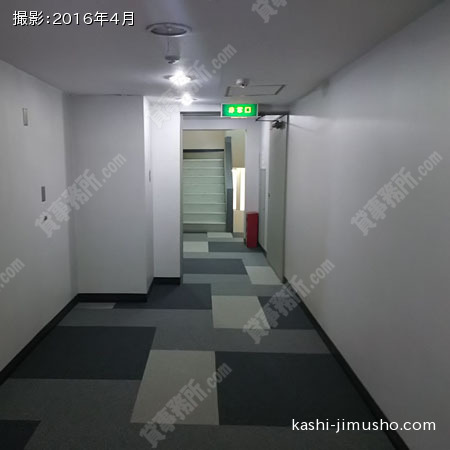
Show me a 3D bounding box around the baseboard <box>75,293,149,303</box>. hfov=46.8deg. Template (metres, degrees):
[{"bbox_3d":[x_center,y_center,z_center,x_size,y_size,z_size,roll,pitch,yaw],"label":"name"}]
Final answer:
[{"bbox_3d":[-1.164,0.754,5.397,0.720,0.088,0.020,0,7,-3],"label":"baseboard"}]

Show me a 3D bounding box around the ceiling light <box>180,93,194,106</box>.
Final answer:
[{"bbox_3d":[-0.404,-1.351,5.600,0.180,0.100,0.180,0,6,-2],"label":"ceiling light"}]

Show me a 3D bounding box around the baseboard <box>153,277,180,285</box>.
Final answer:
[{"bbox_3d":[-0.688,0.666,6.204,0.320,0.088,0.020,0,7,-3],"label":"baseboard"}]

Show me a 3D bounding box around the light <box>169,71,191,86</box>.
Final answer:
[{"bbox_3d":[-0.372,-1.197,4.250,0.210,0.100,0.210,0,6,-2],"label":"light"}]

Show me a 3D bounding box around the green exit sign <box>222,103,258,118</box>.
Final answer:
[{"bbox_3d":[0.169,-1.288,5.863,0.407,0.150,0.100,0,7,-3],"label":"green exit sign"}]

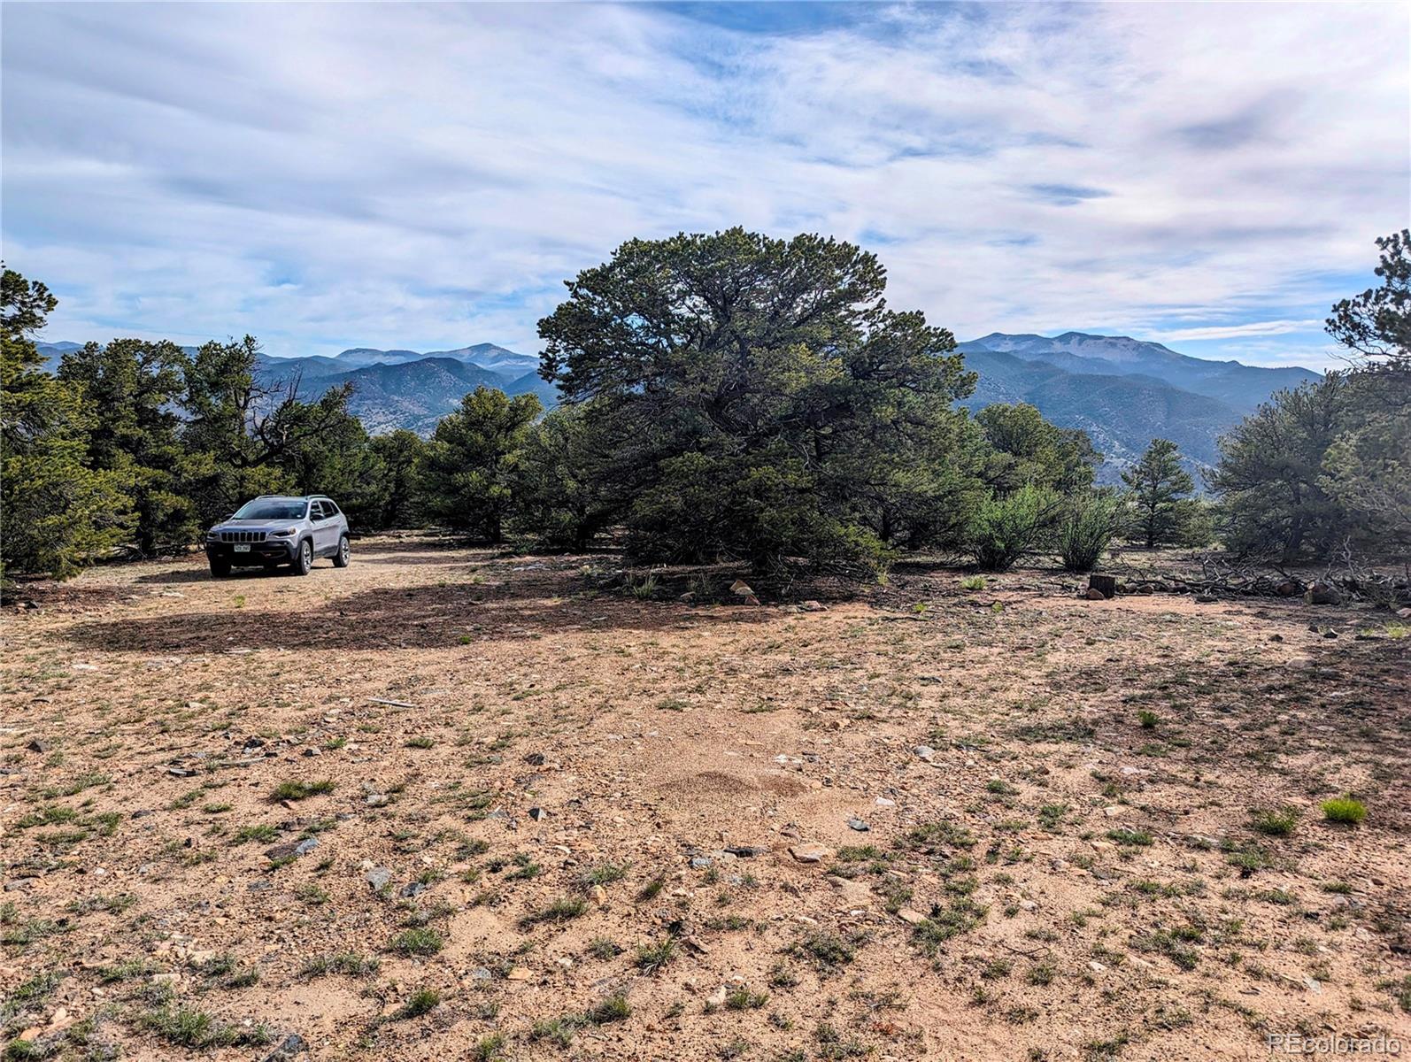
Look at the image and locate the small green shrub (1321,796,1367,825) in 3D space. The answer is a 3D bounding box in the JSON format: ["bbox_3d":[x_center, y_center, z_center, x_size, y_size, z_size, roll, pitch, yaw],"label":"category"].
[{"bbox_3d":[3.207,1.390,4.921,0.190,0.120,0.165,1,2,33],"label":"small green shrub"}]

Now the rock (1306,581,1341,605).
[{"bbox_3d":[9.923,0.989,15.743,0.495,0.368,0.371,1,2,32],"label":"rock"}]

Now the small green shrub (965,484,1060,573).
[{"bbox_3d":[7.050,-0.077,22.518,2.114,1.996,1.903,1,2,17],"label":"small green shrub"}]

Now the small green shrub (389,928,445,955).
[{"bbox_3d":[-1.020,1.436,3.454,0.185,0.068,0.140,0,2,-17],"label":"small green shrub"}]

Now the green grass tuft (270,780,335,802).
[{"bbox_3d":[-2.145,1.367,5.212,0.320,0.090,0.190,0,2,-22],"label":"green grass tuft"}]

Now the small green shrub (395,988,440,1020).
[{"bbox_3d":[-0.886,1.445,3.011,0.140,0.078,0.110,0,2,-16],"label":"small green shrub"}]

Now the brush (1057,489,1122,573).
[{"bbox_3d":[8.807,0.003,22.523,1.400,1.855,1.260,1,2,21],"label":"brush"}]

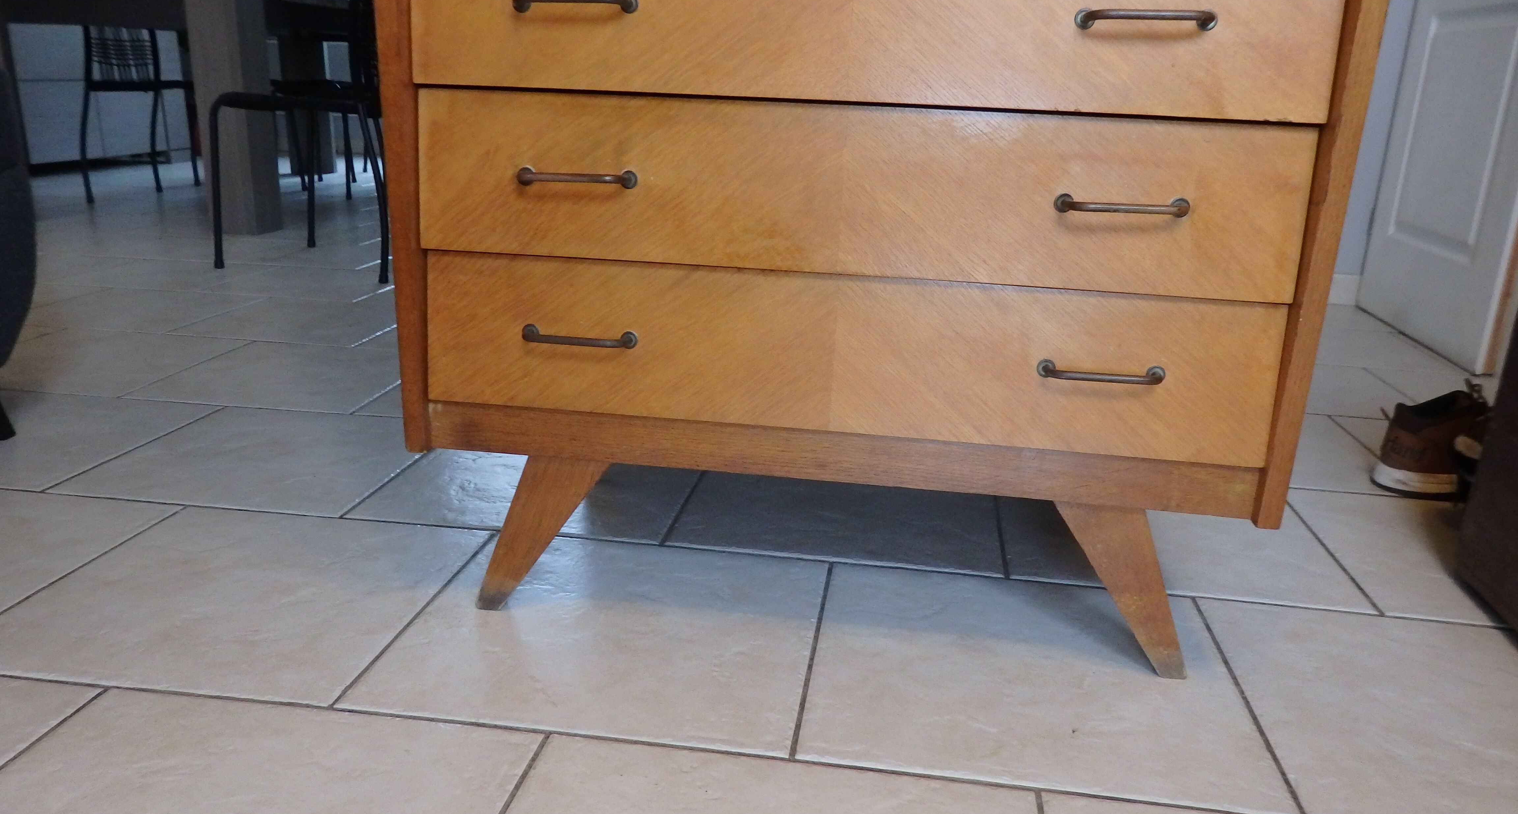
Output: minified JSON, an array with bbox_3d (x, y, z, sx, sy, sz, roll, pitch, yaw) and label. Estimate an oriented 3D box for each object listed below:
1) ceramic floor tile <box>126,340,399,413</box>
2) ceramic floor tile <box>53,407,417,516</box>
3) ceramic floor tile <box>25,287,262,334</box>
[{"bbox_3d":[-0.836,-0.054,1.986,0.403,0.012,0.396,4,17,7],"label":"ceramic floor tile"},{"bbox_3d":[-0.698,0.074,1.585,0.403,0.012,0.396,4,17,7],"label":"ceramic floor tile"},{"bbox_3d":[-1.389,-0.212,2.443,0.403,0.012,0.396,4,17,7],"label":"ceramic floor tile"}]

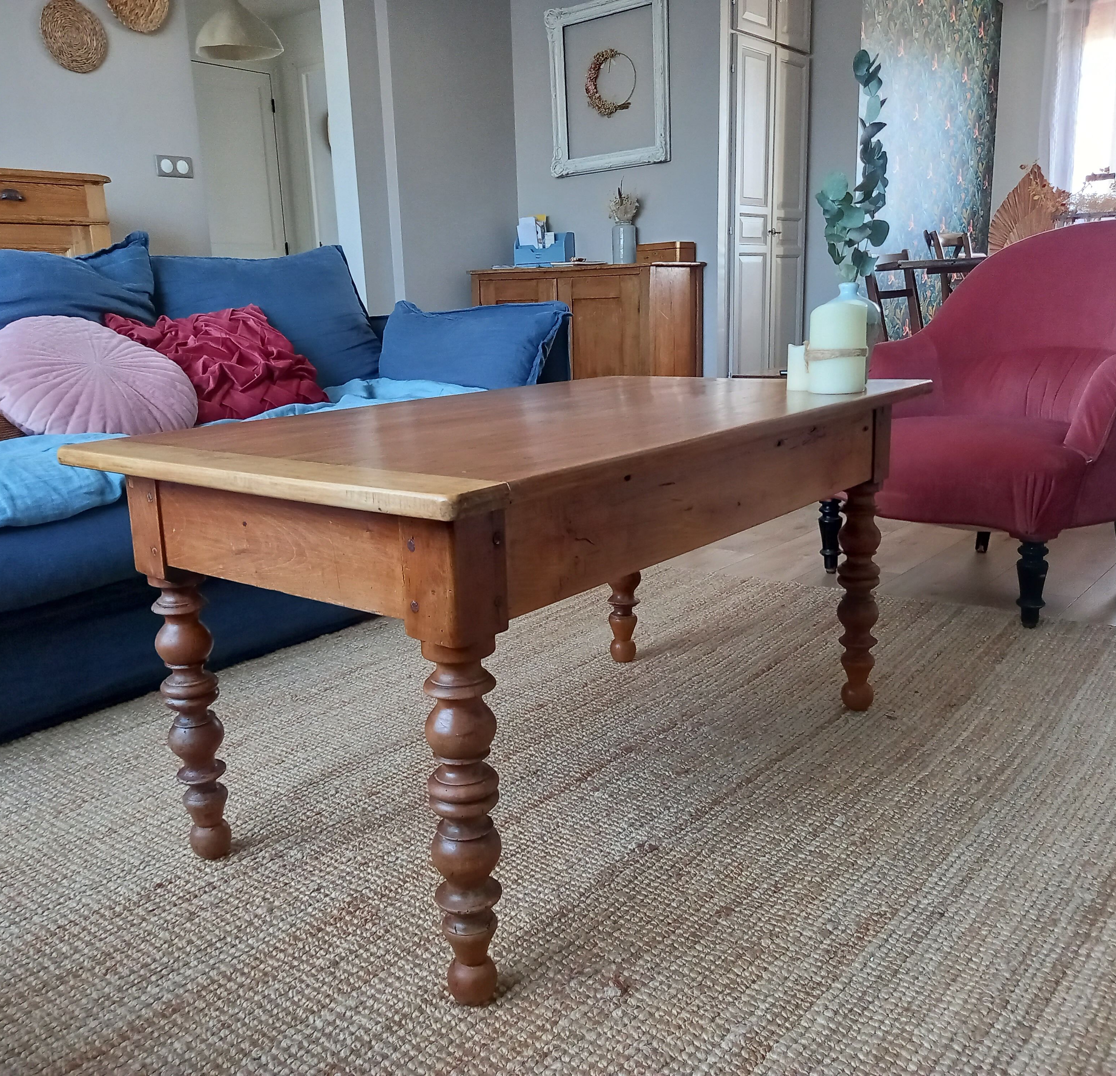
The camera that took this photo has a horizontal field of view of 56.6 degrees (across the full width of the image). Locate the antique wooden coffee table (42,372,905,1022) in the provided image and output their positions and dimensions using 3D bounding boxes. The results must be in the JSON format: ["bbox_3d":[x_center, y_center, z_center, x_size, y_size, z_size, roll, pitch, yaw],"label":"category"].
[{"bbox_3d":[0.011,0.082,1.392,0.609,0.507,1.006,8,17,38],"label":"antique wooden coffee table"}]

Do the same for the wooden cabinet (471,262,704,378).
[{"bbox_3d":[0.168,-1.270,6.553,1.407,0.817,0.553,8,17,38],"label":"wooden cabinet"}]

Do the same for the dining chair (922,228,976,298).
[{"bbox_3d":[1.952,-0.917,4.588,0.490,0.880,0.440,8,17,38],"label":"dining chair"}]

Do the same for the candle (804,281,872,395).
[{"bbox_3d":[0.388,-0.267,1.427,0.081,0.130,0.081,1,13,15],"label":"candle"}]

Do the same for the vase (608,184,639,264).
[{"bbox_3d":[0.395,-1.890,6.238,0.182,0.470,0.182,-2,13,0],"label":"vase"}]

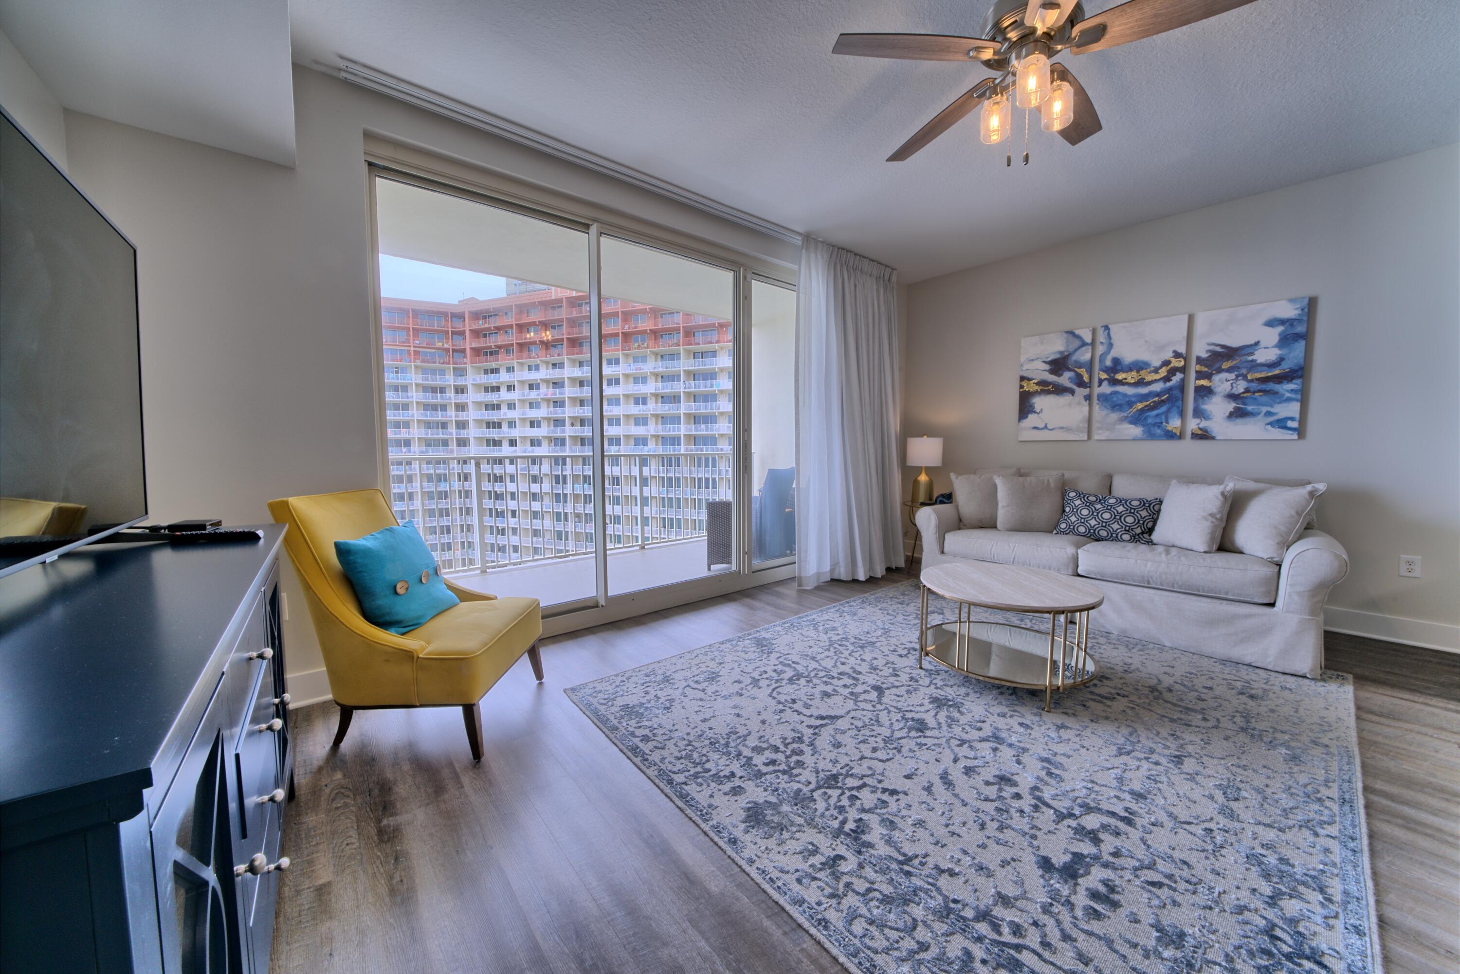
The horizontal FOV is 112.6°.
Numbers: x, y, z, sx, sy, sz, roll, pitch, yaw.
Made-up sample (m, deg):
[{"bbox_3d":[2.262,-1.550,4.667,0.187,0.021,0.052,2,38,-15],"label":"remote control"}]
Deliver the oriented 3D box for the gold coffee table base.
[{"bbox_3d":[1.407,0.722,2.502,0.775,0.408,0.775,-4,6,-39],"label":"gold coffee table base"}]

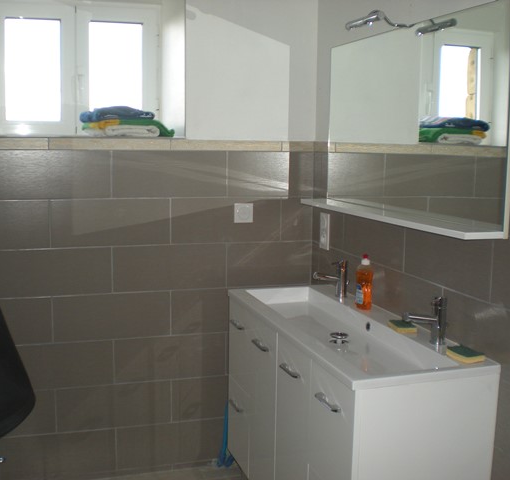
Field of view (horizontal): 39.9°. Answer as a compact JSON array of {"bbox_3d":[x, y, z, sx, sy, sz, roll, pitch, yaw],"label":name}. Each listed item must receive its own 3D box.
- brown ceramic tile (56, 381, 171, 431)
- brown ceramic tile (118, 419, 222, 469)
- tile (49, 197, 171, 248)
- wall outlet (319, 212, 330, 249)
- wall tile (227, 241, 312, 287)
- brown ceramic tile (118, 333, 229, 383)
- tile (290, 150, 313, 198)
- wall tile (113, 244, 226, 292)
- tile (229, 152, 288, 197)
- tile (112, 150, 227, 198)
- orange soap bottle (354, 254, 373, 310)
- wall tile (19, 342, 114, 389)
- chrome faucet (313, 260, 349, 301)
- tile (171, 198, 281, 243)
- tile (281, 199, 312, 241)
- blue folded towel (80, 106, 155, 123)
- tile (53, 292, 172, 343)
[{"bbox_3d":[-0.616,0.731,3.091,0.500,0.200,0.010,-2,7,-17],"label":"brown ceramic tile"},{"bbox_3d":[-0.377,0.925,3.189,0.500,0.200,0.010,-2,7,-17],"label":"brown ceramic tile"},{"bbox_3d":[-0.609,-0.073,2.991,0.500,0.200,0.010,-2,7,-17],"label":"tile"},{"bbox_3d":[0.301,-0.036,3.049,0.012,0.153,0.083,-2,8,-18],"label":"wall outlet"},{"bbox_3d":[0.067,0.109,3.148,0.403,0.205,0.010,-2,8,-18],"label":"wall tile"},{"bbox_3d":[-0.373,0.523,3.138,0.500,0.200,0.010,-2,7,-17],"label":"brown ceramic tile"},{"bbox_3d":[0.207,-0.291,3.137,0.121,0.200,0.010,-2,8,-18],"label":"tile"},{"bbox_3d":[-0.369,0.121,3.088,0.500,0.200,0.010,-2,7,-17],"label":"wall tile"},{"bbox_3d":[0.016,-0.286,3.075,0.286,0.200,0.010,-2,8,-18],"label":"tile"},{"bbox_3d":[-0.353,-0.275,2.954,0.491,0.200,0.010,-2,8,-18],"label":"tile"},{"bbox_3d":[0.405,0.149,2.629,0.045,0.200,0.070,-2,8,-18],"label":"orange soap bottle"},{"bbox_3d":[-0.856,0.536,2.994,0.500,0.200,0.010,-2,7,-17],"label":"wall tile"},{"bbox_3d":[0.295,0.158,2.750,0.143,0.147,0.044,-2,7,-17],"label":"chrome faucet"},{"bbox_3d":[-0.126,-0.086,3.135,0.500,0.200,0.010,-2,7,-17],"label":"tile"},{"bbox_3d":[0.188,-0.093,3.159,0.155,0.200,0.010,-2,8,-18],"label":"tile"},{"bbox_3d":[-0.592,-0.533,2.993,0.310,0.070,0.300,-2,8,-18],"label":"blue folded towel"},{"bbox_3d":[-0.613,0.329,3.041,0.500,0.200,0.010,-2,7,-17],"label":"tile"}]

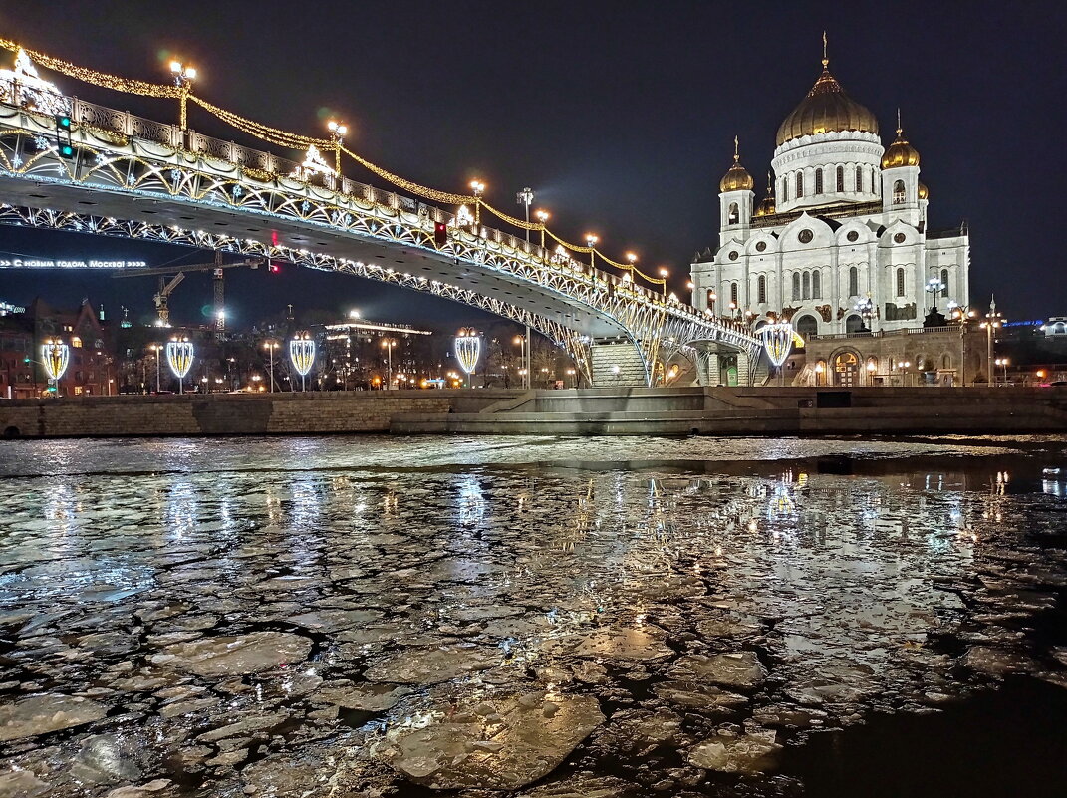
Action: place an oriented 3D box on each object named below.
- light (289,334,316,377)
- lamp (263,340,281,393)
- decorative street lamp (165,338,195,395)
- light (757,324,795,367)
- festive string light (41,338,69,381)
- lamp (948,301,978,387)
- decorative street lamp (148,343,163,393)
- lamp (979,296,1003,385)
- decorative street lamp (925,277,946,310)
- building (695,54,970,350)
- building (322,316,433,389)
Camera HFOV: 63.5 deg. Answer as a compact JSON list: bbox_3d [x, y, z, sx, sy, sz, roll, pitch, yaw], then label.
[{"bbox_3d":[-33.171,-6.090,124.000,3.550,5.300,3.500,-1,1,0],"label":"light"},{"bbox_3d":[-47.016,-5.463,155.000,2.600,10.400,1.500,-1,1,0],"label":"lamp"},{"bbox_3d":[-55.223,-5.070,135.000,3.800,10.100,3.700,-1,1,0],"label":"decorative street lamp"},{"bbox_3d":[30.132,-6.614,106.000,3.500,5.200,3.400,-1,1,6],"label":"light"},{"bbox_3d":[-74.324,-5.884,134.000,3.800,6.100,3.700,-1,1,0],"label":"festive string light"},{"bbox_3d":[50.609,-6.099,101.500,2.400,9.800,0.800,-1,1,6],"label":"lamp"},{"bbox_3d":[-62.213,-4.296,143.000,1.900,9.400,0.700,-1,1,0],"label":"decorative street lamp"},{"bbox_3d":[63.048,-6.463,119.000,2.600,11.800,1.600,-1,1,0],"label":"lamp"},{"bbox_3d":[78.428,-20.675,168.000,3.800,6.600,3.600,-1,1,0],"label":"decorative street lamp"},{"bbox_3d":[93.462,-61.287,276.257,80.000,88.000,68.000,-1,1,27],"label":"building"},{"bbox_3d":[-55.621,-14.961,304.535,15.000,26.000,48.000,-1,1,28],"label":"building"}]

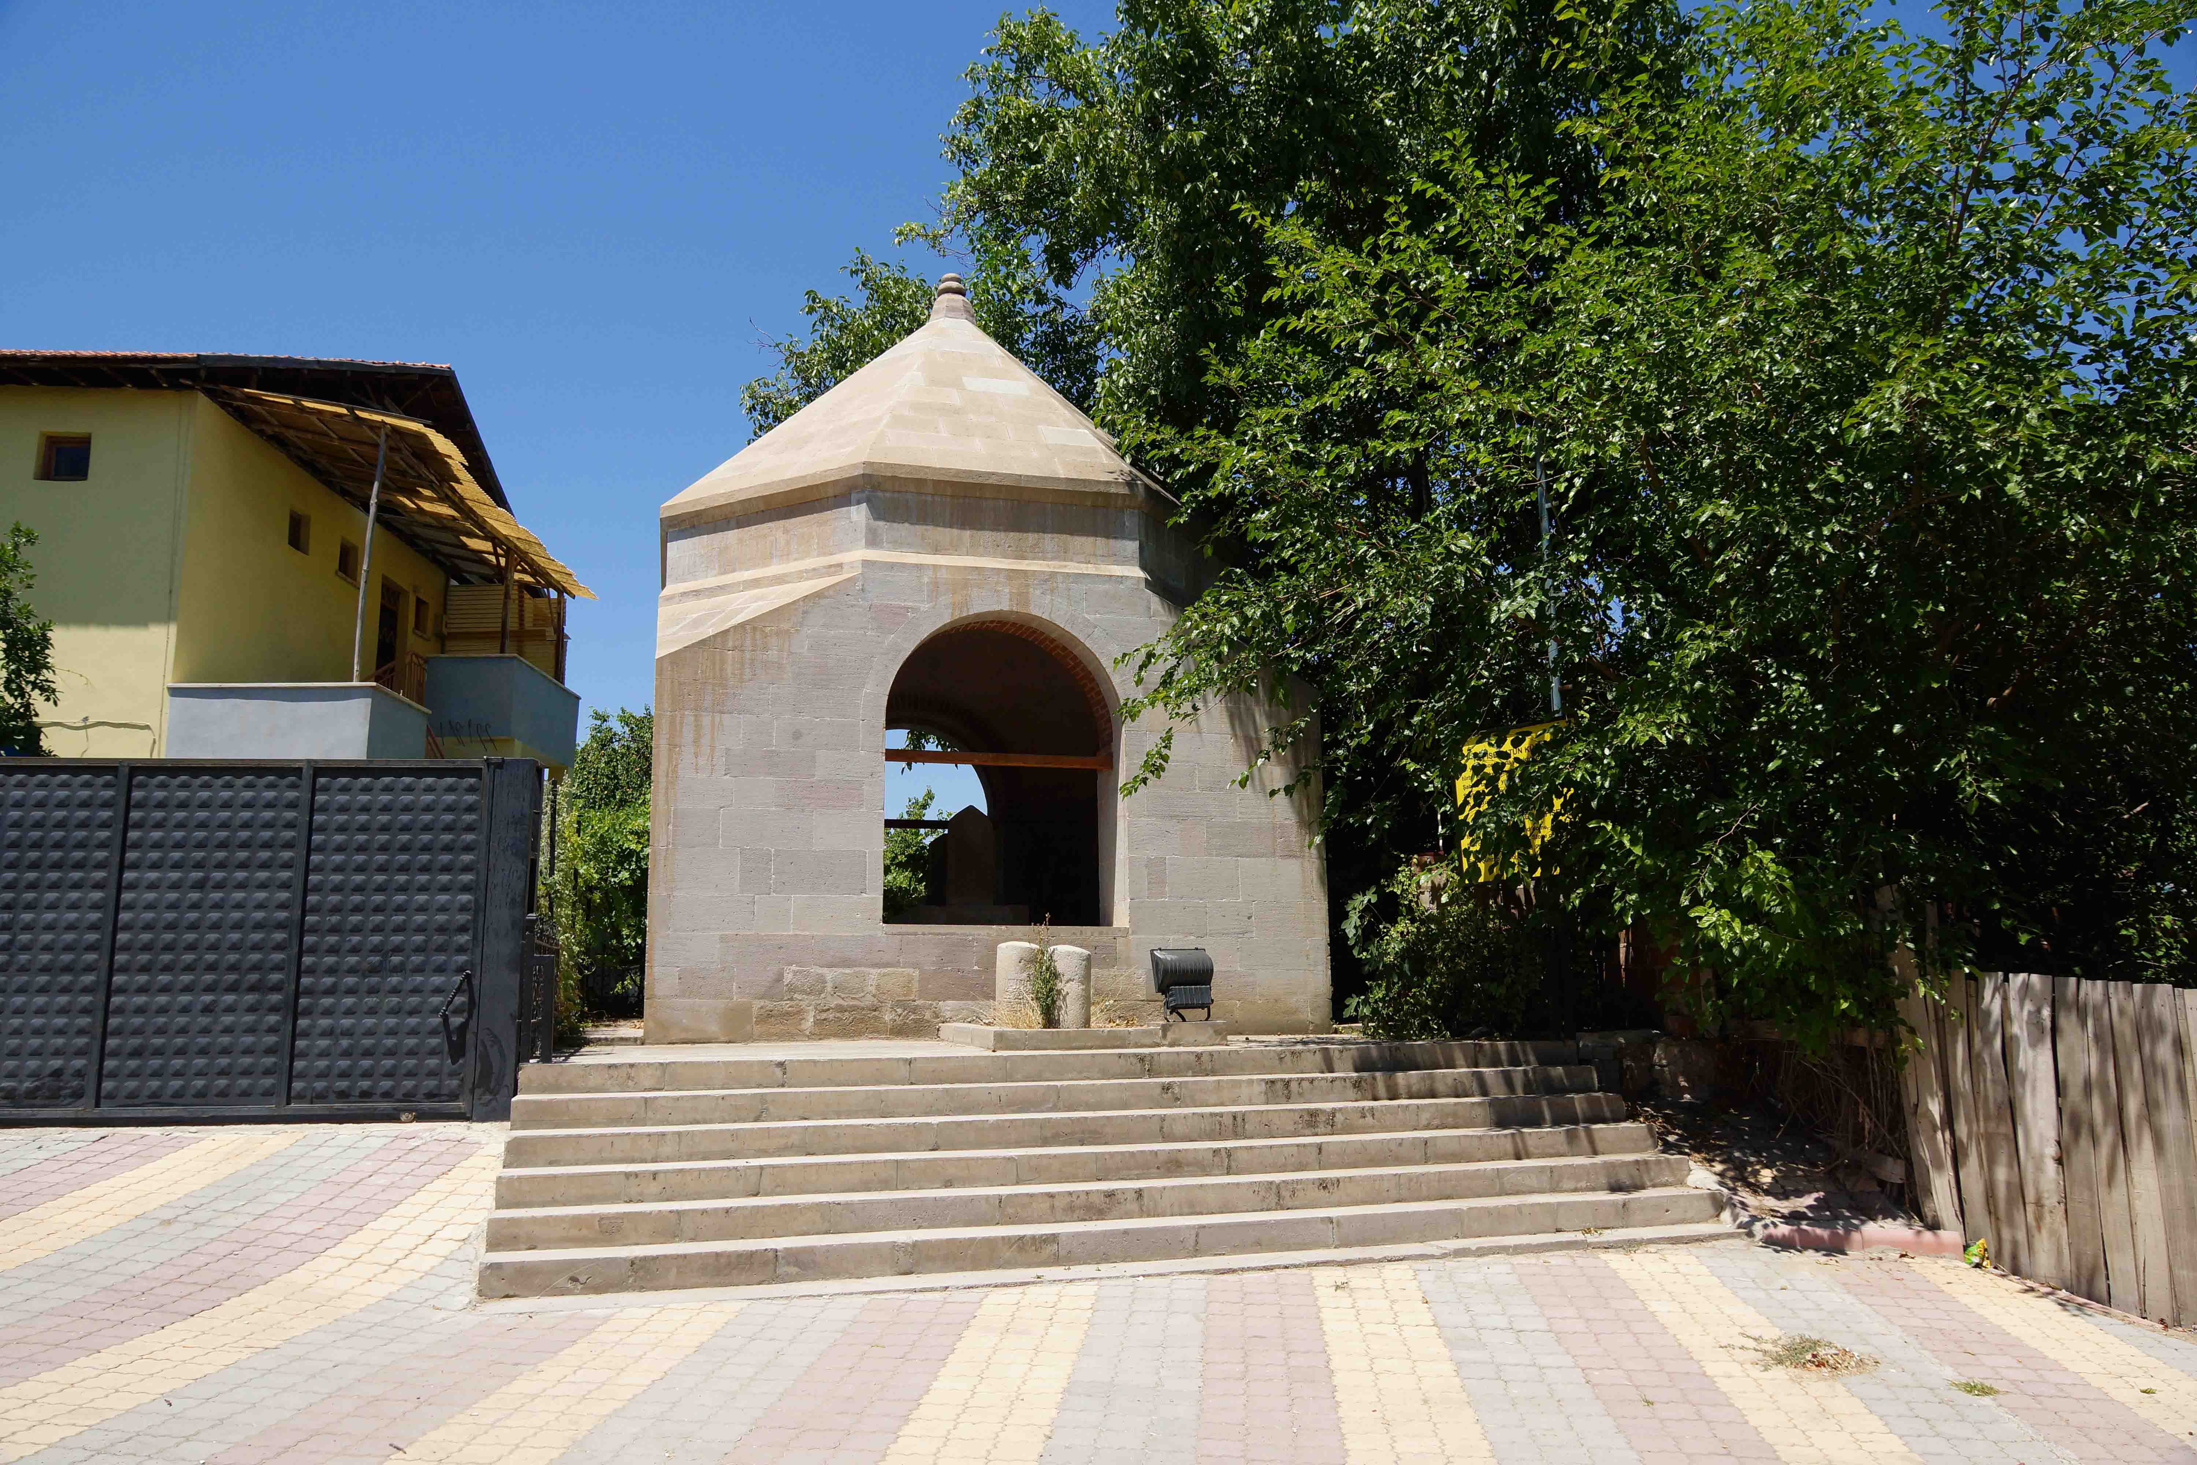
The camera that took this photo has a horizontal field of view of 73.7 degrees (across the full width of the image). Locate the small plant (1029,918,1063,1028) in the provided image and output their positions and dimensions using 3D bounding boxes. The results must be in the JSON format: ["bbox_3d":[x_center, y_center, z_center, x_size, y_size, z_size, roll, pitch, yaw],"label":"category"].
[{"bbox_3d":[-0.338,1.581,9.652,0.213,0.739,0.202,2,-10,-15],"label":"small plant"}]

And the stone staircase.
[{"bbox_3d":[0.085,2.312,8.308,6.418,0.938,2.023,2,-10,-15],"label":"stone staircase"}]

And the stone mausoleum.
[{"bbox_3d":[-1.451,-0.959,14.362,5.353,7.563,5.340,2,-10,-15],"label":"stone mausoleum"}]

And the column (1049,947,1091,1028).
[{"bbox_3d":[-0.190,1.732,9.903,0.271,0.579,0.271,-1,-10,0],"label":"column"}]

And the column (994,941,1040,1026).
[{"bbox_3d":[-0.549,1.706,9.807,0.300,0.607,0.300,-1,-10,0],"label":"column"}]

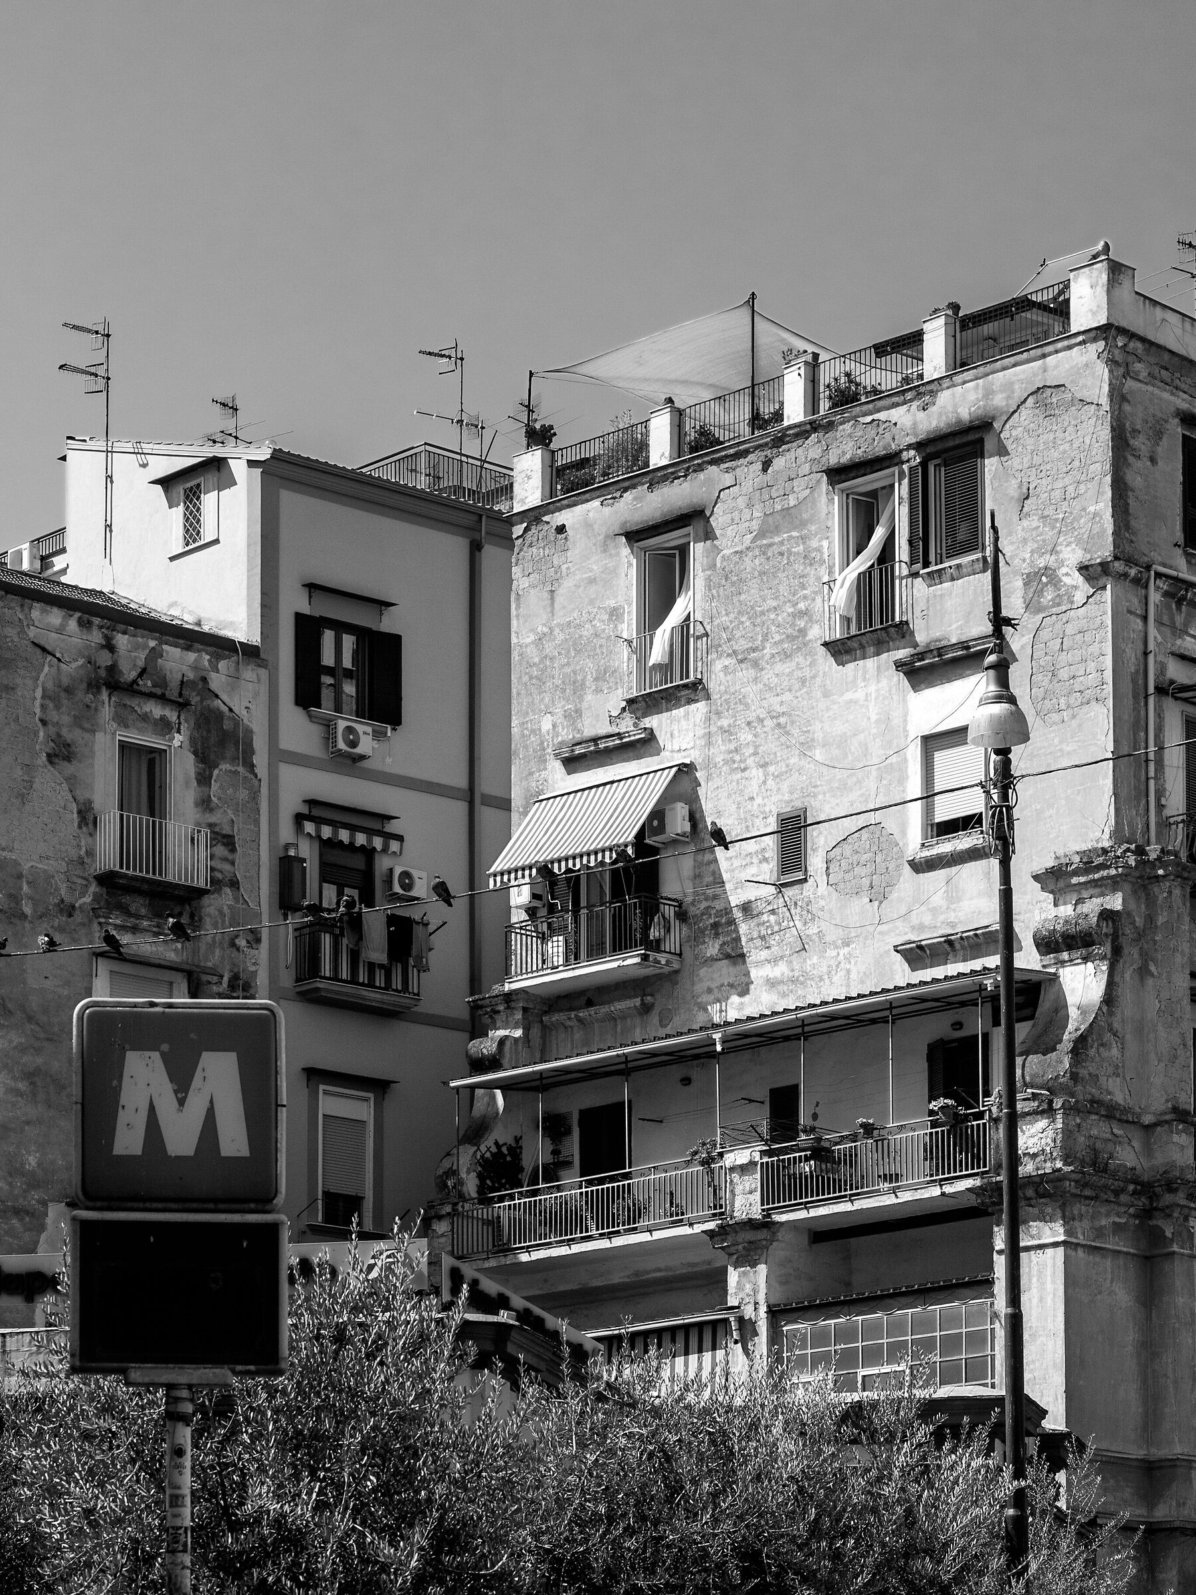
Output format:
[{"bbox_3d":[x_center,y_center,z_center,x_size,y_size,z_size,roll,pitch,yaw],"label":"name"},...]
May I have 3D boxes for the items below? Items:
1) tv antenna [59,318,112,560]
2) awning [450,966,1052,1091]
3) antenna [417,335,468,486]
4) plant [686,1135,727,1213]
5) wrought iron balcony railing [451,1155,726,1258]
[{"bbox_3d":[-8.732,-6.112,78.598,1.020,4.200,0.480,8,-16,-32],"label":"tv antenna"},{"bbox_3d":[2.504,3.691,72.336,2.027,0.420,12.015,13,-19,-43],"label":"awning"},{"bbox_3d":[-2.798,-6.881,82.500,0.950,2.550,0.450,8,-16,-32],"label":"antenna"},{"bbox_3d":[1.675,5.872,71.634,0.500,1.150,0.500,13,-19,-43],"label":"plant"},{"bbox_3d":[-0.212,6.497,73.243,0.100,0.963,6.221,13,-19,-43],"label":"wrought iron balcony railing"}]

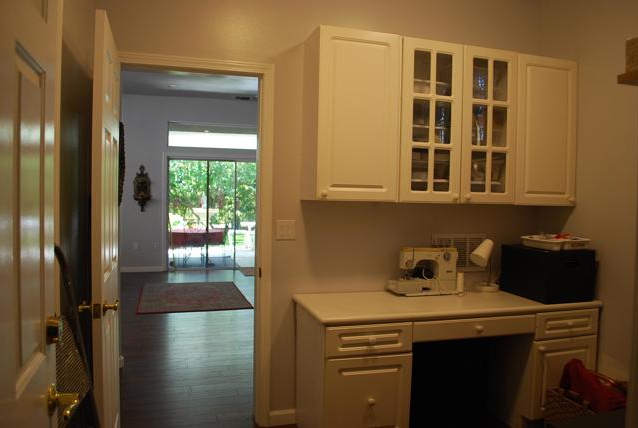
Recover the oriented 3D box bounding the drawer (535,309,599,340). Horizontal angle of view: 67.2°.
[{"bbox_3d":[1.388,0.634,2.941,0.457,0.154,0.380,0,2,-18],"label":"drawer"}]

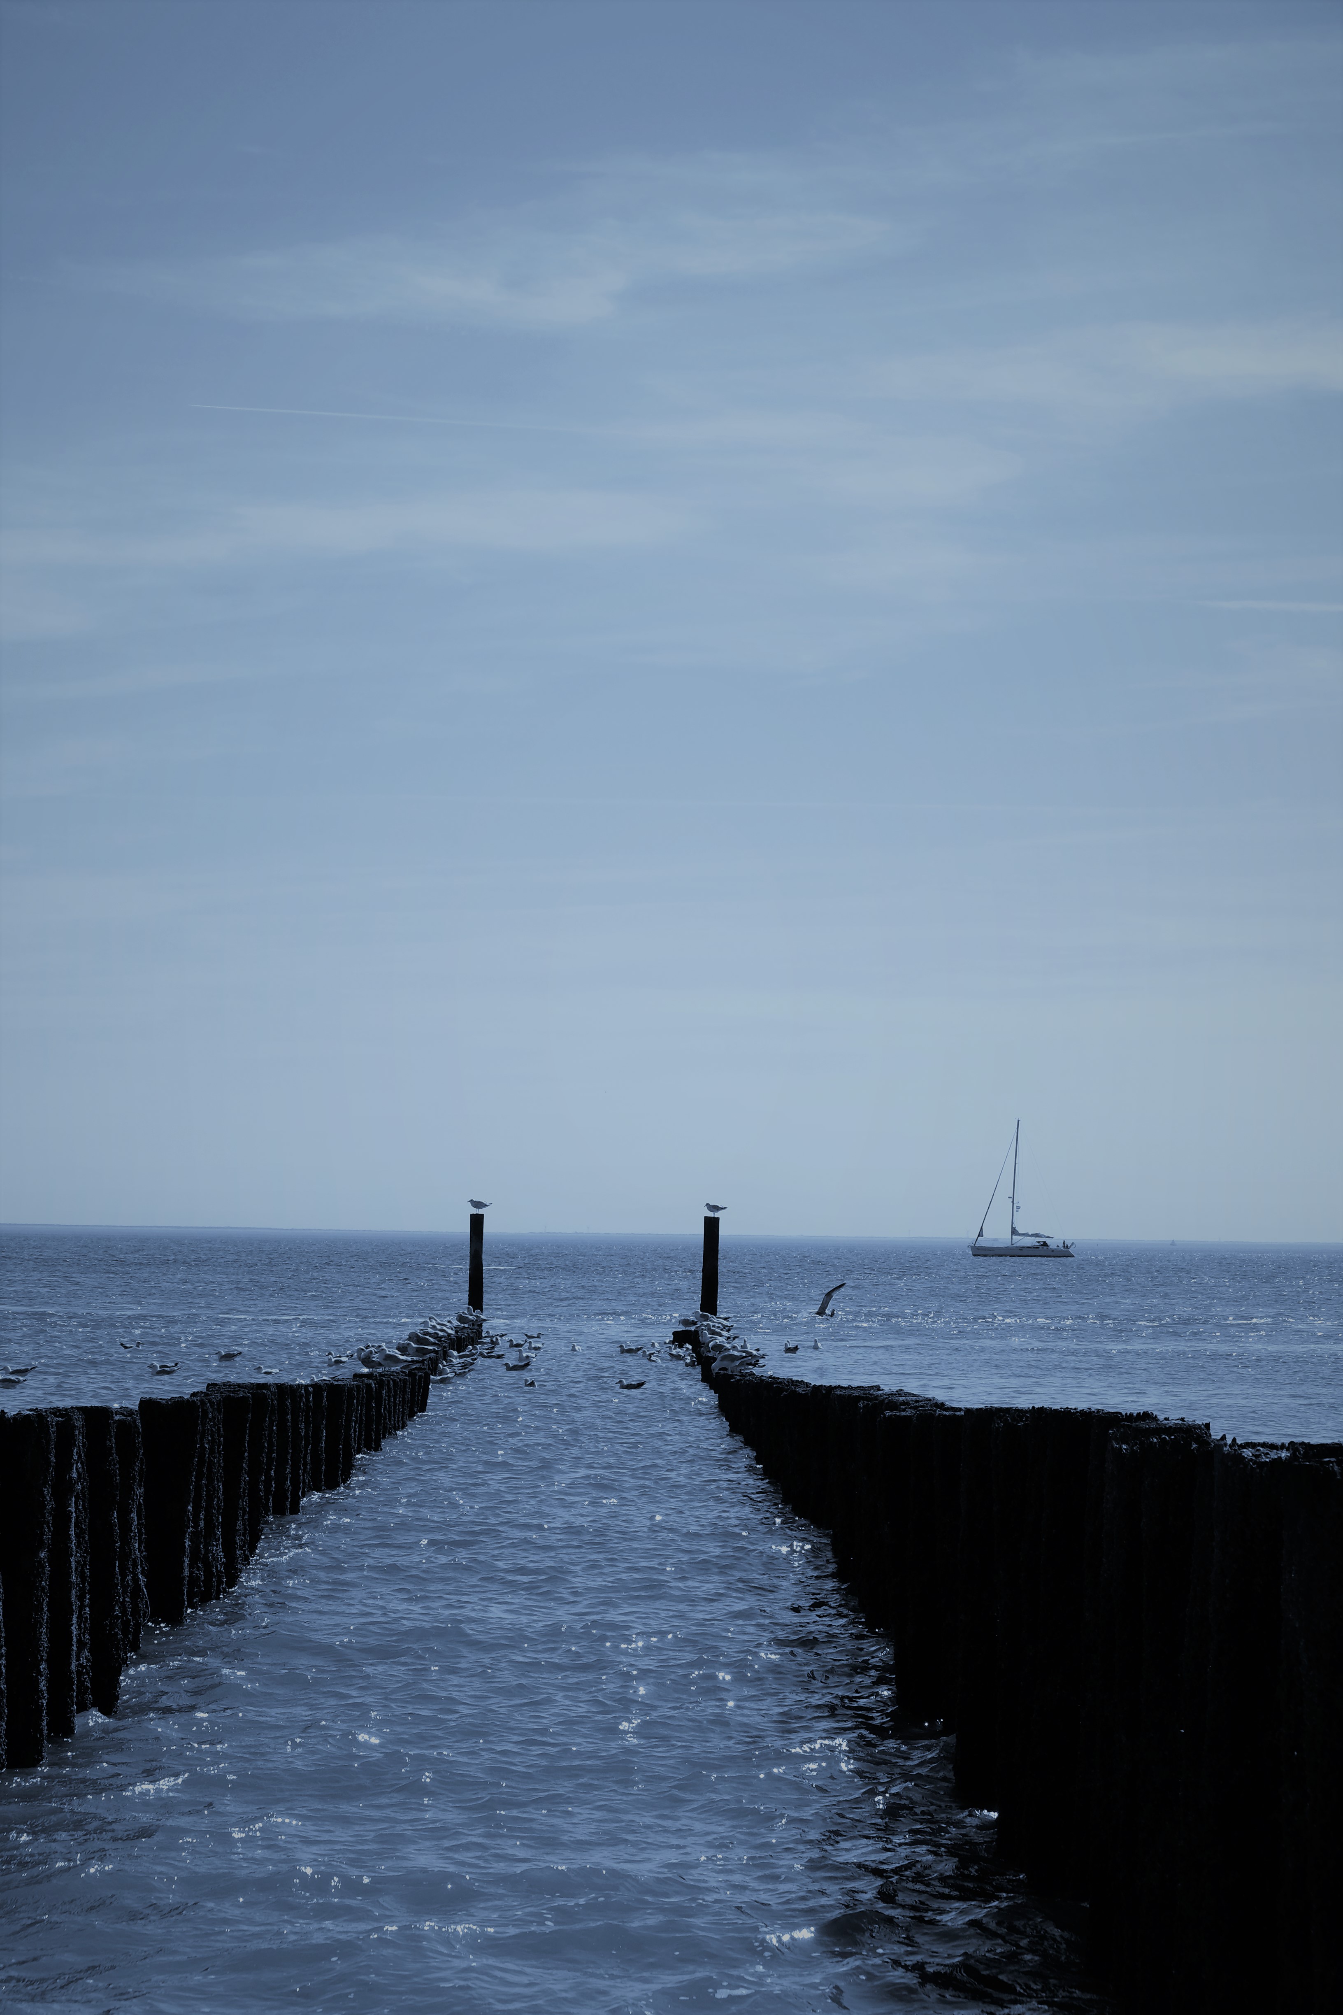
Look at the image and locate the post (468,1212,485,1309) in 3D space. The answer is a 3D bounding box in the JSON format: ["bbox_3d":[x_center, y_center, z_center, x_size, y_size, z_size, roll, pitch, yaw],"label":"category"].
[{"bbox_3d":[-3.310,4.417,79.000,0.240,1.830,0.240,1,-3,0],"label":"post"}]

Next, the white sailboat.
[{"bbox_3d":[37.750,19.536,500.000,11.100,14.800,3.600,1,-3,0],"label":"white sailboat"}]

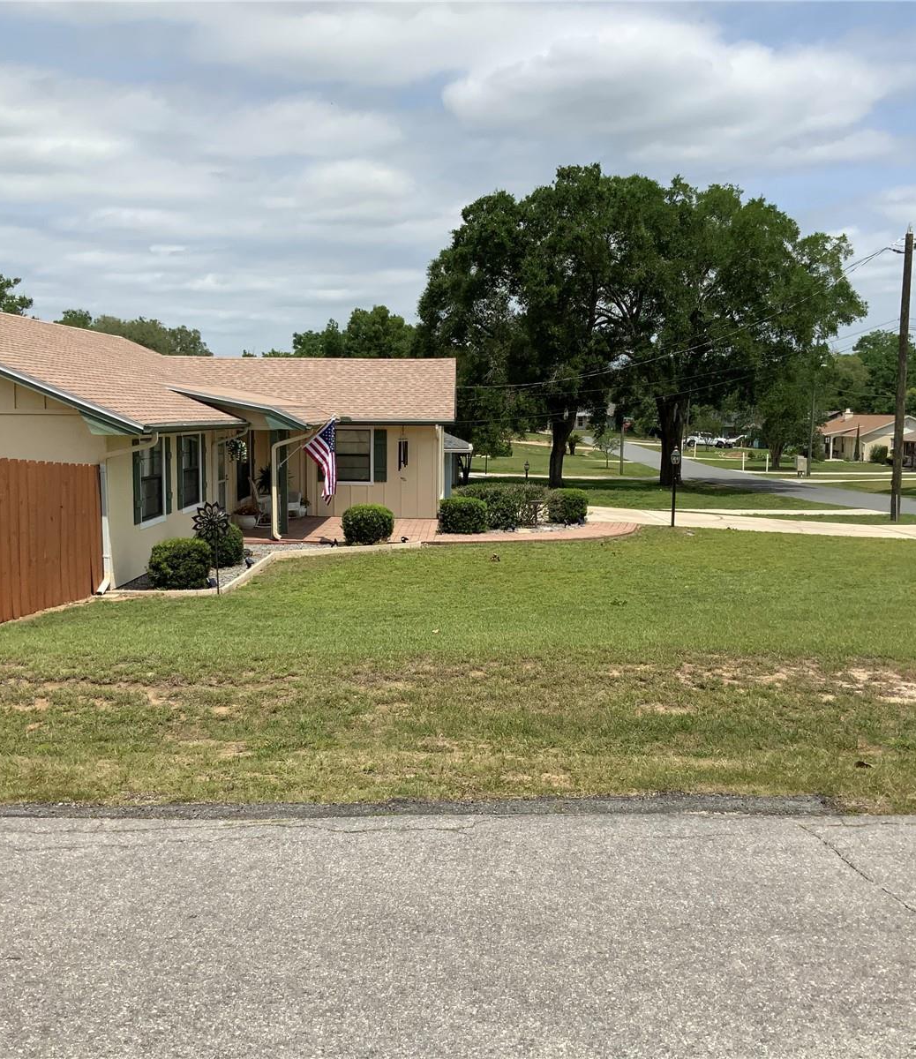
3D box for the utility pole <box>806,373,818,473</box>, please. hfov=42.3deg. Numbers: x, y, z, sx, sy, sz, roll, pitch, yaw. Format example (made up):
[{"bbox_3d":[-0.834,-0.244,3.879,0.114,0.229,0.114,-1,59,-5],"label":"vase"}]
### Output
[{"bbox_3d":[21.450,-7.634,71.557,0.300,8.800,0.300,0,6,0],"label":"utility pole"}]

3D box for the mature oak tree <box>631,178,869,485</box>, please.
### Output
[{"bbox_3d":[13.288,-9.053,55.295,12.000,14.000,12.000,0,6,0],"label":"mature oak tree"}]

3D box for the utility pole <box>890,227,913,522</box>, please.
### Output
[{"bbox_3d":[13.106,-4.525,34.867,0.300,8.600,0.300,0,6,0],"label":"utility pole"}]

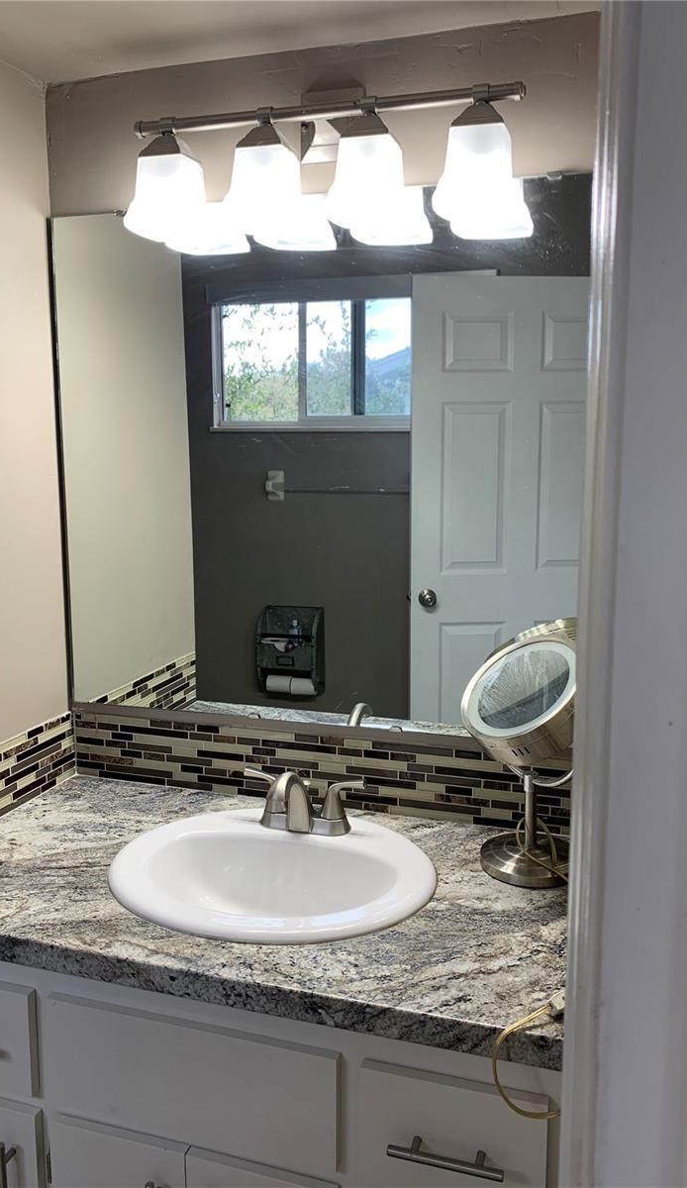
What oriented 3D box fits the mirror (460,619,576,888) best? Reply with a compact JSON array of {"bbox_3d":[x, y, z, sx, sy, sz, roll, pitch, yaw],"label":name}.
[{"bbox_3d":[0.288,0.253,1.359,0.185,0.350,0.210,-4,9,-27],"label":"mirror"}]

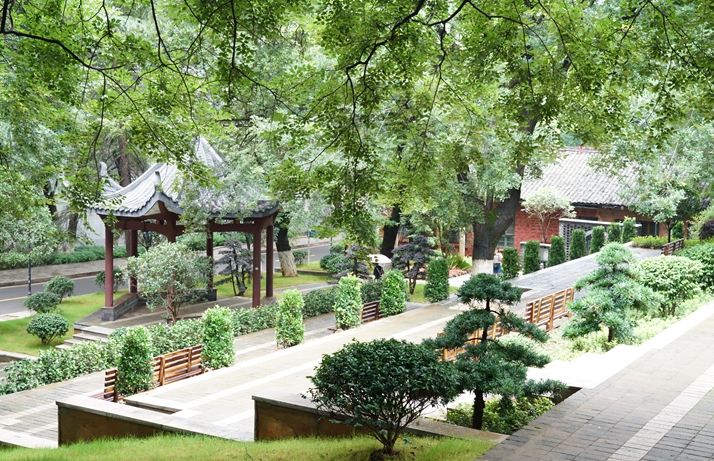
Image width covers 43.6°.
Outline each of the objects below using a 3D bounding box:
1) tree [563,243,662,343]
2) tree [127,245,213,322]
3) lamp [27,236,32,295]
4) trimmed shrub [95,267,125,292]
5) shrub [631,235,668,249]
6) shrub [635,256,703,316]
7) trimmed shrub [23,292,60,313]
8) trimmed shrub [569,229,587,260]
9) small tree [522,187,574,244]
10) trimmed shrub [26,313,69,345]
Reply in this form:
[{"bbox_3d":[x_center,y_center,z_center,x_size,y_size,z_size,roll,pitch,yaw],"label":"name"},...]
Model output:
[{"bbox_3d":[5.630,1.361,19.600,2.100,2.200,2.050,1,5,0],"label":"tree"},{"bbox_3d":[-5.826,1.866,27.719,2.565,3.000,2.400,0,5,0],"label":"tree"},{"bbox_3d":[-13.203,1.614,36.135,0.300,3.400,0.300,0,5,0],"label":"lamp"},{"bbox_3d":[-9.330,1.892,33.800,1.200,0.960,1.150,1,5,0],"label":"trimmed shrub"},{"bbox_3d":[15.395,0.632,47.000,2.400,0.620,1.200,4,6,32],"label":"shrub"},{"bbox_3d":[8.651,1.561,24.867,1.888,1.684,1.800,0,5,0],"label":"shrub"},{"bbox_3d":[-12.346,2.904,35.038,1.450,0.950,1.400,0,5,0],"label":"trimmed shrub"},{"bbox_3d":[10.179,0.672,40.979,0.700,1.420,0.700,4,6,30],"label":"trimmed shrub"},{"bbox_3d":[11.580,-0.968,54.000,3.200,3.600,3.100,1,5,0],"label":"small tree"},{"bbox_3d":[-10.224,3.268,29.543,1.387,1.089,1.350,0,5,0],"label":"trimmed shrub"}]

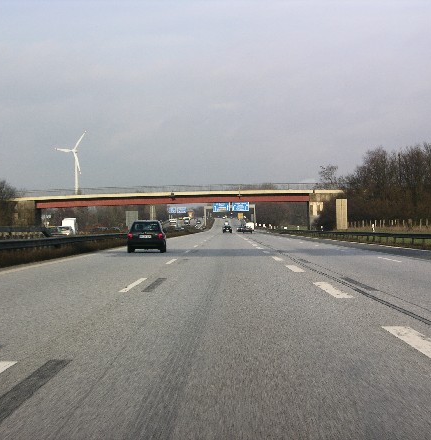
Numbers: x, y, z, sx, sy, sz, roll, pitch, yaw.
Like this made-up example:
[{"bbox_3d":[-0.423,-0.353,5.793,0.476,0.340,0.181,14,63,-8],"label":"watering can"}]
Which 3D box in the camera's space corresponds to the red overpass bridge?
[{"bbox_3d":[-5.700,-1.600,215.000,51.000,7.000,8.500,-1,0,0],"label":"red overpass bridge"}]

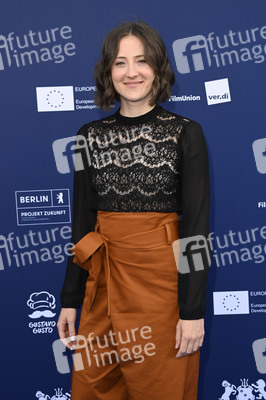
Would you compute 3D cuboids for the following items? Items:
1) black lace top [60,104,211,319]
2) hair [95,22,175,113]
[{"bbox_3d":[0.000,0.051,2.022,0.482,0.685,0.270,-2,6,12],"label":"black lace top"},{"bbox_3d":[0.004,-0.413,1.980,0.243,0.266,0.225,-4,6,2],"label":"hair"}]

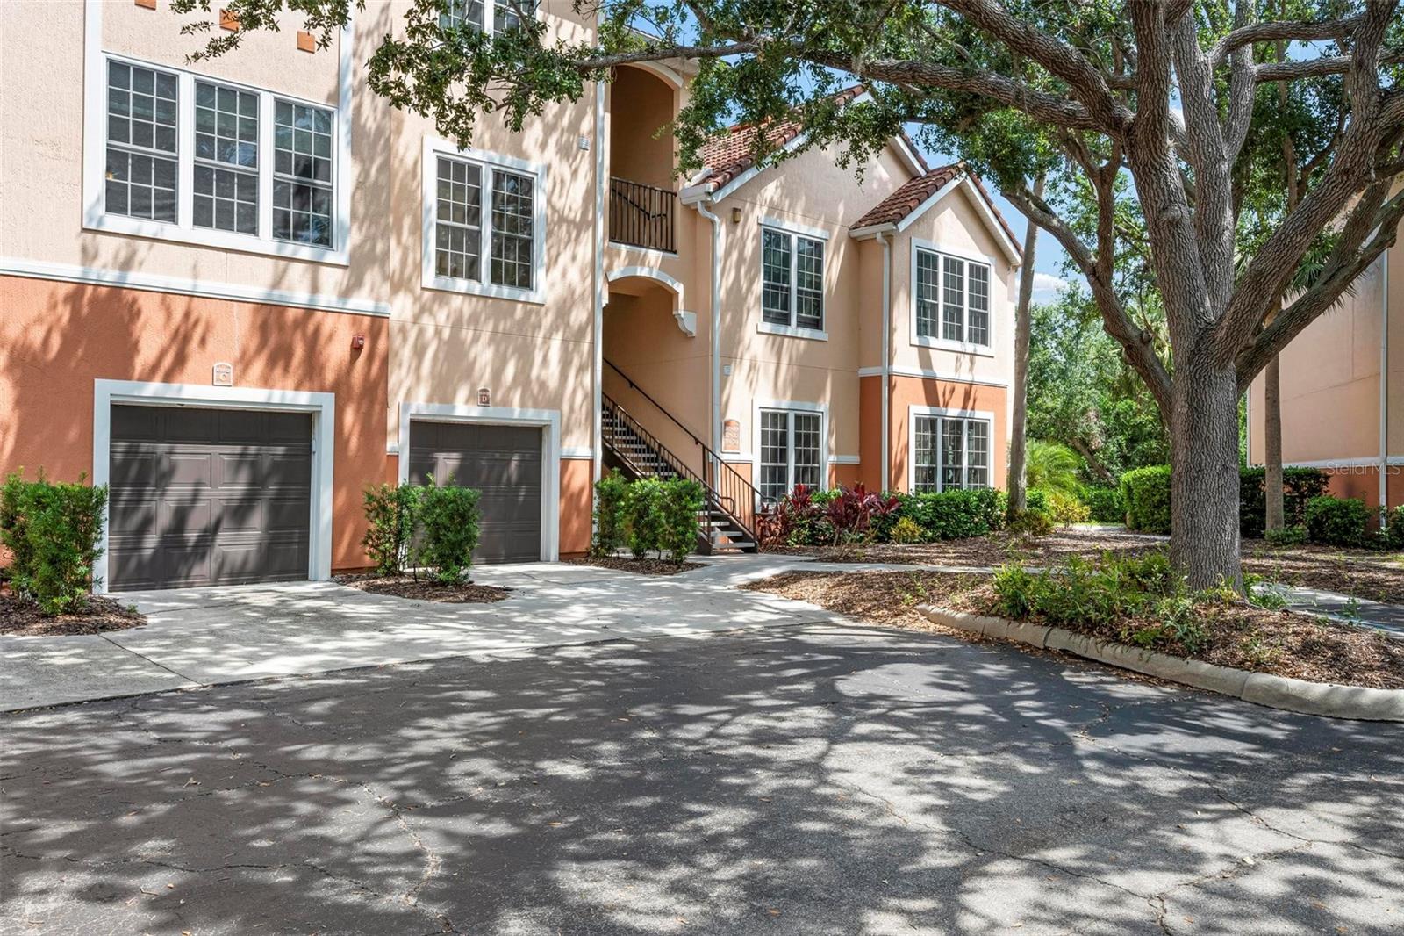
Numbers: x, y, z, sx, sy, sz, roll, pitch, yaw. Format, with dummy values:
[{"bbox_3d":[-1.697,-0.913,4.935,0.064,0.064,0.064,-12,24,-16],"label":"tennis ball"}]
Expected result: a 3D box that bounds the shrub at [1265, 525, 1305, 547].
[{"bbox_3d":[11.476,1.326,20.700,0.760,0.440,0.700,1,-1,-40],"label":"shrub"}]

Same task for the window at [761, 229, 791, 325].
[{"bbox_3d":[1.344,-3.444,19.161,0.750,1.690,0.100,1,-1,-40],"label":"window"}]

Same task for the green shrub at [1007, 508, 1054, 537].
[{"bbox_3d":[7.041,1.160,22.688,0.828,0.593,0.759,1,-1,-41],"label":"green shrub"}]

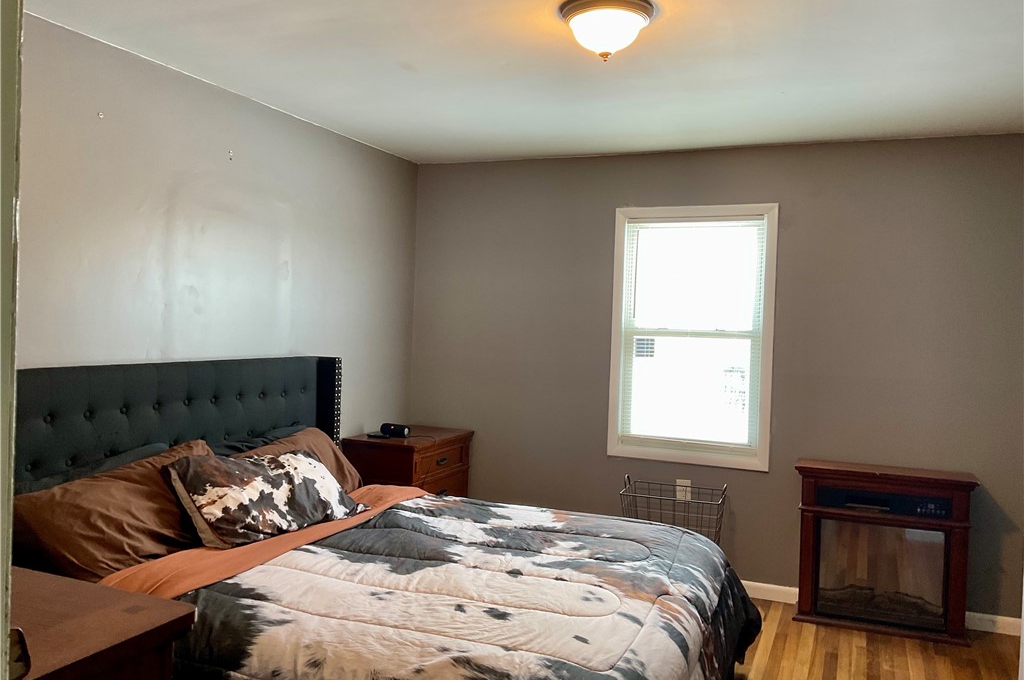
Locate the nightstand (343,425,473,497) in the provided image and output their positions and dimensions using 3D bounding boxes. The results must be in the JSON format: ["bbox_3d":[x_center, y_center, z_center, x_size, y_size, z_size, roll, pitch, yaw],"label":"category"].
[{"bbox_3d":[-0.593,0.942,4.997,0.457,0.777,0.758,2,1,22],"label":"nightstand"}]

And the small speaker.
[{"bbox_3d":[-0.656,0.517,4.882,0.172,0.070,0.070,2,1,31],"label":"small speaker"}]

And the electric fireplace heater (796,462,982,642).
[{"bbox_3d":[1.825,1.032,4.244,0.812,0.772,0.295,2,1,22],"label":"electric fireplace heater"}]

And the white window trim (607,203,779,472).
[{"bbox_3d":[1.001,-0.025,4.791,0.896,1.430,0.100,2,1,22],"label":"white window trim"}]

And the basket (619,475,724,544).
[{"bbox_3d":[0.857,1.062,4.565,0.520,0.640,0.390,2,1,22],"label":"basket"}]

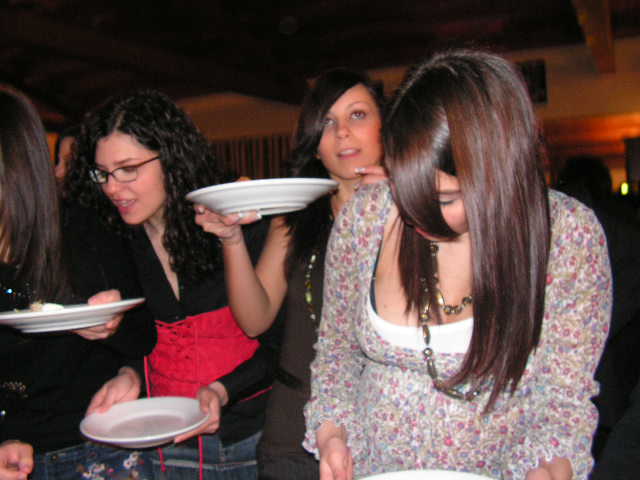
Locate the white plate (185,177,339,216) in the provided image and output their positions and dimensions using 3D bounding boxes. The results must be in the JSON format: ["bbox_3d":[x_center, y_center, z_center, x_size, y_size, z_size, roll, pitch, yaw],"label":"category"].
[{"bbox_3d":[-0.099,-0.072,1.159,0.267,0.031,0.267,-5,-3,0],"label":"white plate"}]

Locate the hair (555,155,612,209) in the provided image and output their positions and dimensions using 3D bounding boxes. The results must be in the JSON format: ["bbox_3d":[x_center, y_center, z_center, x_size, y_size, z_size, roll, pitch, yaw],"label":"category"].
[{"bbox_3d":[1.033,-0.225,2.600,0.200,0.230,0.220,0,2,6],"label":"hair"}]

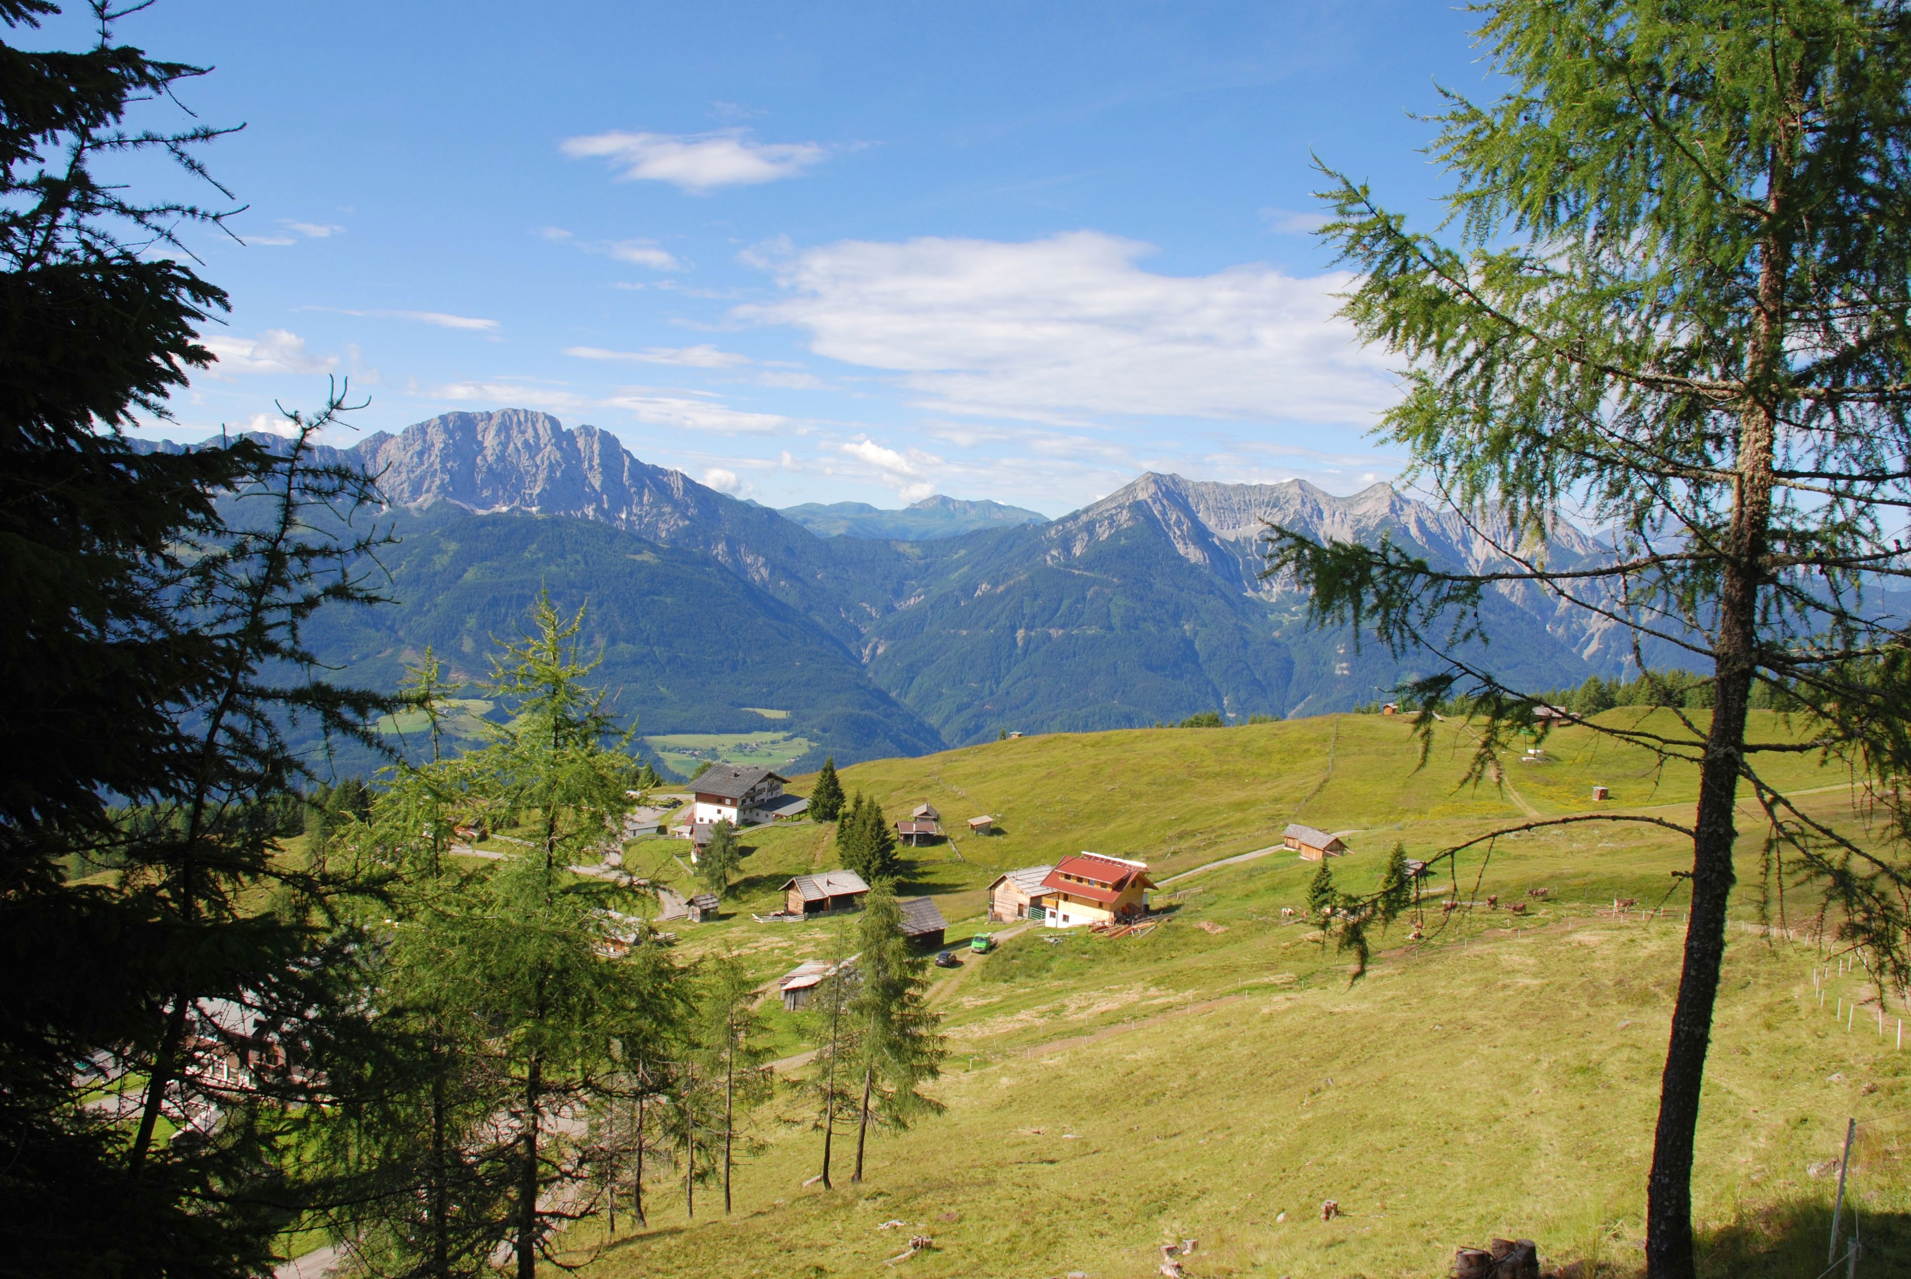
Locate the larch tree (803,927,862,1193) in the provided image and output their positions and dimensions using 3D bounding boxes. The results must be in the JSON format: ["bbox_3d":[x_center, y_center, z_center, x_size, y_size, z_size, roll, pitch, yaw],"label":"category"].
[{"bbox_3d":[-4.940,16.860,57.530,2.390,10.850,2.390,1,5,0],"label":"larch tree"}]

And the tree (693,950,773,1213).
[{"bbox_3d":[-8.460,16.920,54.560,3.120,10.130,3.120,1,5,0],"label":"tree"}]

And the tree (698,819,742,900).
[{"bbox_3d":[-40.870,38.270,249.380,7.780,14.510,7.780,1,5,0],"label":"tree"}]

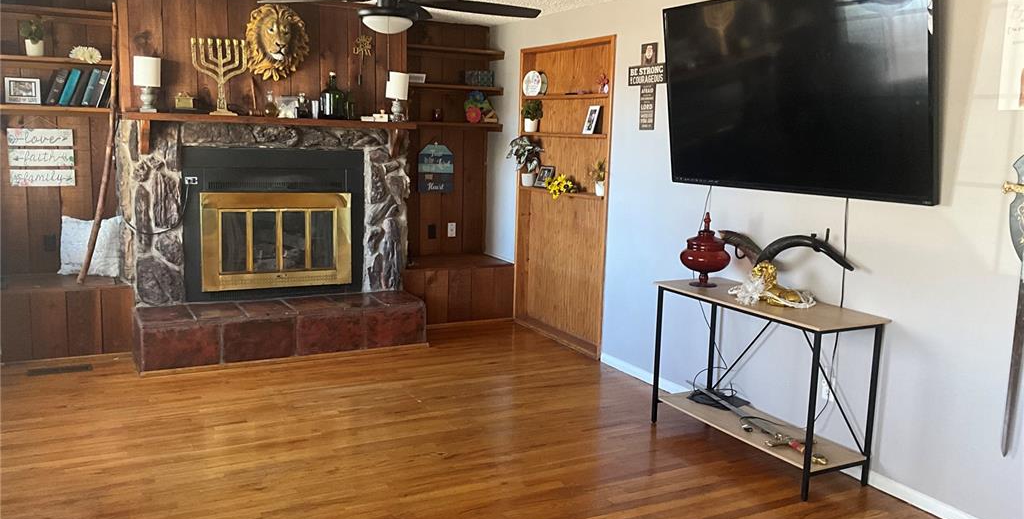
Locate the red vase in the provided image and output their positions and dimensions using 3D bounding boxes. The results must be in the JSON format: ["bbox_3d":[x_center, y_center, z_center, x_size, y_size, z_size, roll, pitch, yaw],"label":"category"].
[{"bbox_3d":[0.987,-0.059,4.391,0.261,0.366,0.261,2,9,0],"label":"red vase"}]

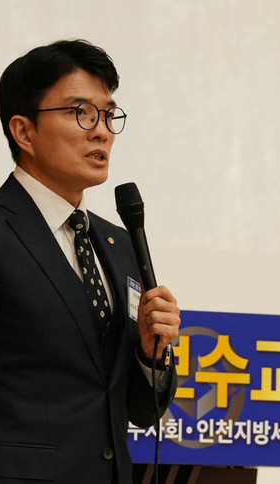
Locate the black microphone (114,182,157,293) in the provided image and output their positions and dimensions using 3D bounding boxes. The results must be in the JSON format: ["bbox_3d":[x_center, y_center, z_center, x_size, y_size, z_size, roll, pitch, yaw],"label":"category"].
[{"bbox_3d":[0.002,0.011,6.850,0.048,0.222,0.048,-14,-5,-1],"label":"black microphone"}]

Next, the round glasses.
[{"bbox_3d":[-0.115,-0.204,6.900,0.136,0.048,0.138,9,-12,-42],"label":"round glasses"}]

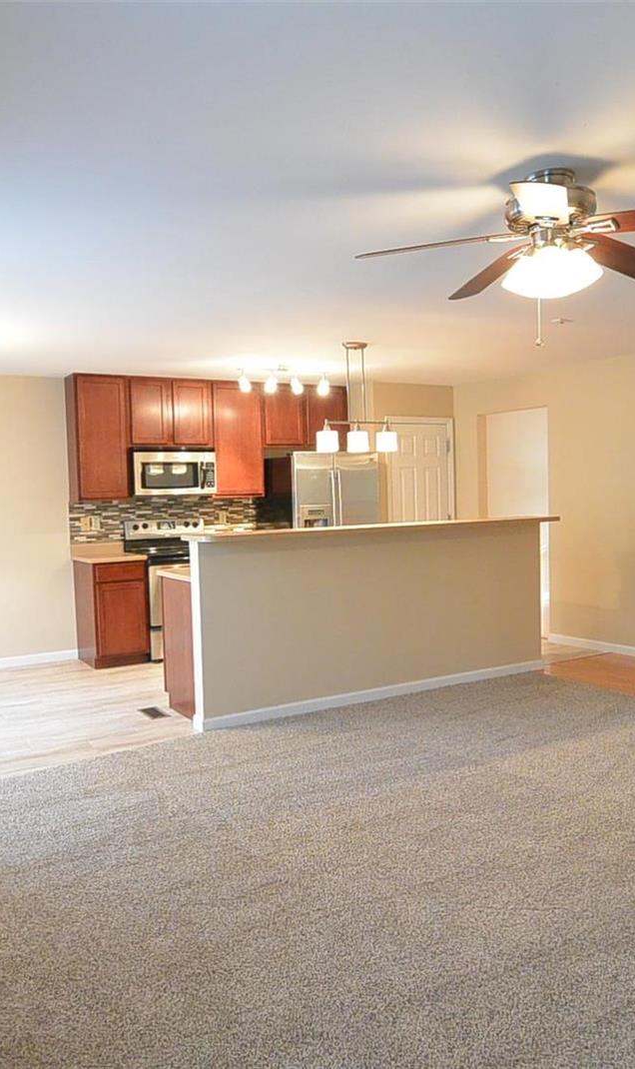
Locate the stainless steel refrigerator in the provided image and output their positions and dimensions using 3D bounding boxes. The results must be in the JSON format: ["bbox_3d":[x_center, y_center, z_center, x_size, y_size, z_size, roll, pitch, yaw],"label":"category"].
[{"bbox_3d":[0.003,0.123,7.685,0.915,1.760,0.830,-3,4,-31],"label":"stainless steel refrigerator"}]

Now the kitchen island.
[{"bbox_3d":[0.379,0.523,5.661,2.880,1.165,0.810,-3,4,-30],"label":"kitchen island"}]

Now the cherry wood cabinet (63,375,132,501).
[{"bbox_3d":[-1.886,-0.821,6.914,0.464,1.061,0.321,-3,4,-30],"label":"cherry wood cabinet"}]

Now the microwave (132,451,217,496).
[{"bbox_3d":[-1.336,-0.553,7.200,0.753,0.412,0.400,-3,4,-30],"label":"microwave"}]

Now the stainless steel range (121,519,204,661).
[{"bbox_3d":[-1.235,0.473,7.146,0.762,1.180,0.690,-3,4,-31],"label":"stainless steel range"}]

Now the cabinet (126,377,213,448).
[{"bbox_3d":[-1.362,-1.073,7.210,0.762,0.613,0.321,-3,4,-30],"label":"cabinet"}]

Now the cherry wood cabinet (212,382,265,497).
[{"bbox_3d":[-0.809,-0.880,7.542,0.508,1.061,0.321,-3,4,-30],"label":"cherry wood cabinet"}]

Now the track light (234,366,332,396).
[{"bbox_3d":[-0.264,-1.236,6.437,0.860,0.230,0.130,-3,4,-31],"label":"track light"}]

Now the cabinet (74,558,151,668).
[{"bbox_3d":[-1.768,0.653,6.875,0.457,0.876,0.620,-3,4,-31],"label":"cabinet"}]

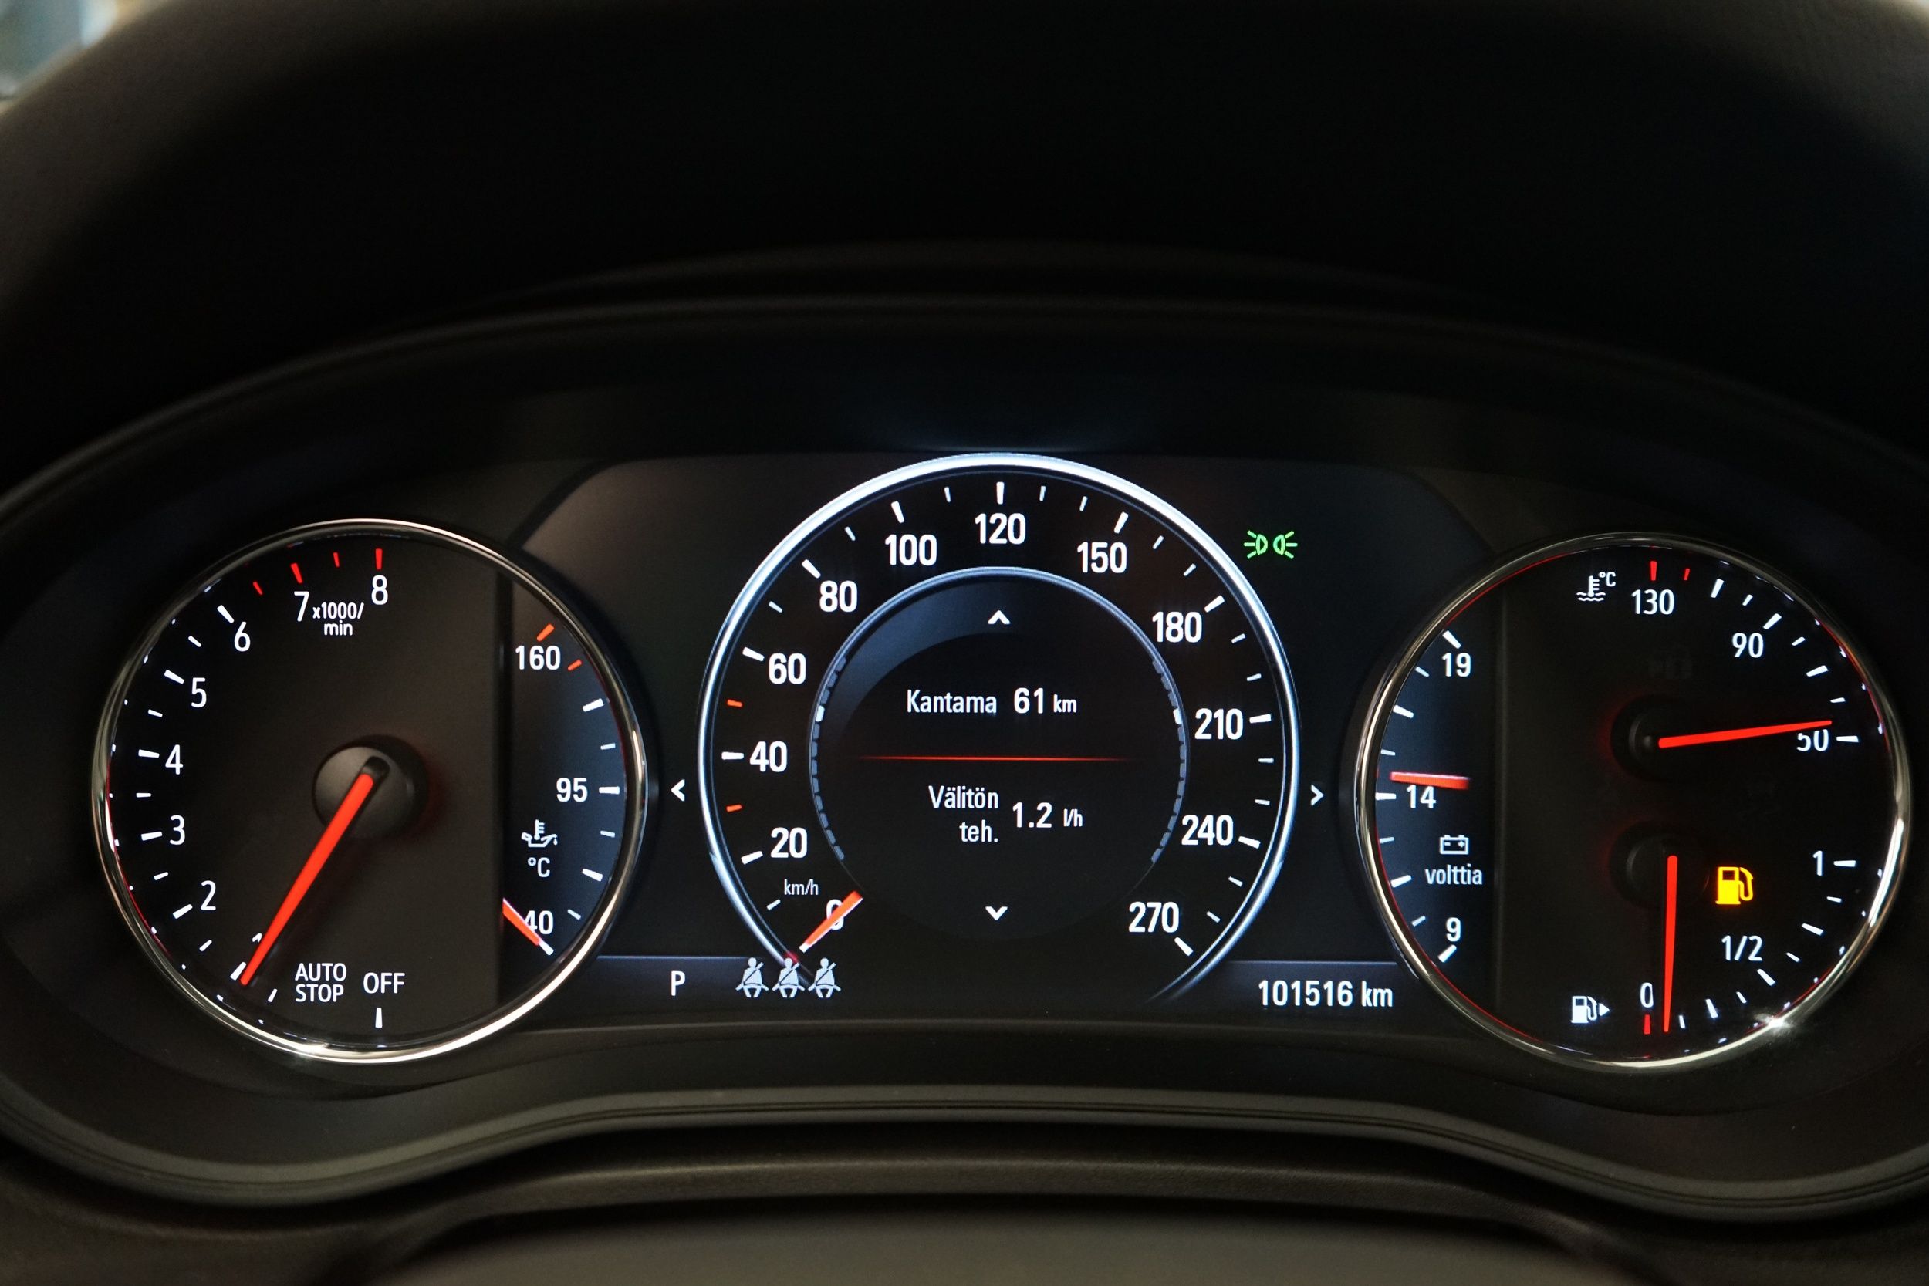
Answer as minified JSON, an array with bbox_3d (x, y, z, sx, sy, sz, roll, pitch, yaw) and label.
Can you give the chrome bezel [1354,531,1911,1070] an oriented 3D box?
[{"bbox_3d":[0.116,0.027,0.305,0.096,0.093,0.018,0,1,0],"label":"chrome bezel"}]

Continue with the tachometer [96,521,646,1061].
[{"bbox_3d":[-0.103,0.026,0.303,0.097,0.095,0.014,0,1,0],"label":"tachometer"}]

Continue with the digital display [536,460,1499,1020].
[{"bbox_3d":[0.007,0.018,0.309,0.173,0.103,0.010,0,1,0],"label":"digital display"}]

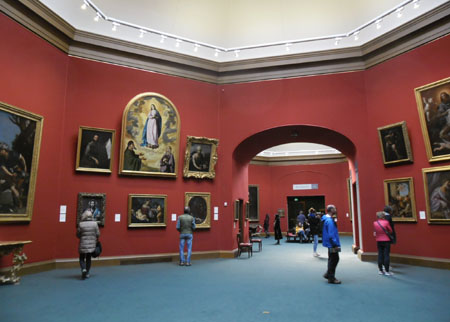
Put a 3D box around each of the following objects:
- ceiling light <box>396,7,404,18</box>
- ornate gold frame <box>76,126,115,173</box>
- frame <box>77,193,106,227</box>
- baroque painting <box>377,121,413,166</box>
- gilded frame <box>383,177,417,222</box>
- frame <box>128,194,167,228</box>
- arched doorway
[{"bbox_3d":[4.672,-3.953,9.345,0.159,0.268,0.179,5,-10,-30],"label":"ceiling light"},{"bbox_3d":[-4.040,-0.340,11.033,1.052,1.359,0.099,5,-4,-29],"label":"ornate gold frame"},{"bbox_3d":[-4.091,1.490,10.767,0.792,1.019,0.090,4,-10,-29],"label":"frame"},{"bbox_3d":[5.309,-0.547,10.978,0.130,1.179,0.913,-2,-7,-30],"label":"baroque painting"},{"bbox_3d":[5.431,1.212,10.843,0.099,1.319,0.952,4,-10,-30],"label":"gilded frame"},{"bbox_3d":[-2.540,1.655,11.619,1.280,1.042,0.099,5,-8,-29],"label":"frame"},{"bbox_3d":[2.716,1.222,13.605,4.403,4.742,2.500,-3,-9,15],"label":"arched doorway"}]

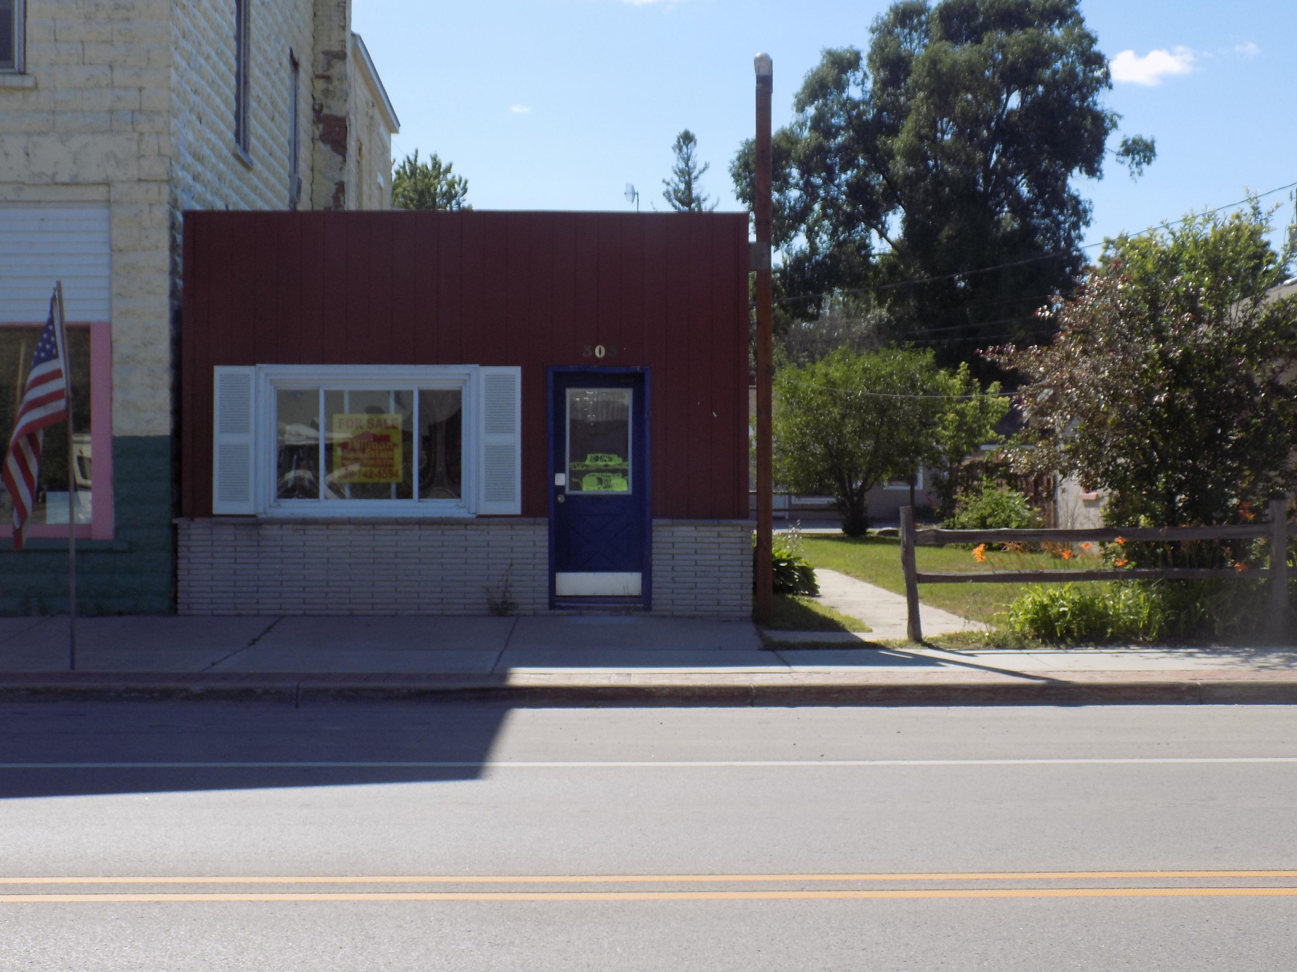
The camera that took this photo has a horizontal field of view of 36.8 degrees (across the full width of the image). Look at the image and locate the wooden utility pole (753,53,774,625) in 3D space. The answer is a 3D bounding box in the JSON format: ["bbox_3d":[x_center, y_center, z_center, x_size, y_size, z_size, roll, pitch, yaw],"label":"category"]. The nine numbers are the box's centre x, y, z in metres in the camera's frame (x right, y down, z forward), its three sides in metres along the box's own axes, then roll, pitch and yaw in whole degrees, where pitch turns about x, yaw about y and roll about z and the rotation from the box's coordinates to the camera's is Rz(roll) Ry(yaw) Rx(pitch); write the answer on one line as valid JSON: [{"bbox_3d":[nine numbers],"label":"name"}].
[{"bbox_3d":[1.030,-1.310,17.350,0.170,5.100,0.170,0,-1,-1],"label":"wooden utility pole"}]

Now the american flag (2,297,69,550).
[{"bbox_3d":[-4.350,-0.440,13.800,0.470,1.800,0.270,0,-1,-1],"label":"american flag"}]

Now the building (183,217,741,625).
[{"bbox_3d":[-1.710,-0.597,21.319,5.070,3.620,8.200,0,-1,-1],"label":"building"}]

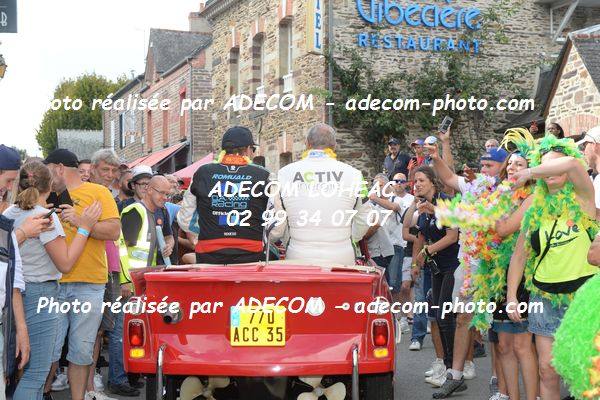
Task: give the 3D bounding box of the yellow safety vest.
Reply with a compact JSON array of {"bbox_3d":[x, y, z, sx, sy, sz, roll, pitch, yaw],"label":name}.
[{"bbox_3d":[-1.187,0.319,8.550,0.310,0.640,0.460,0,1,25],"label":"yellow safety vest"}]

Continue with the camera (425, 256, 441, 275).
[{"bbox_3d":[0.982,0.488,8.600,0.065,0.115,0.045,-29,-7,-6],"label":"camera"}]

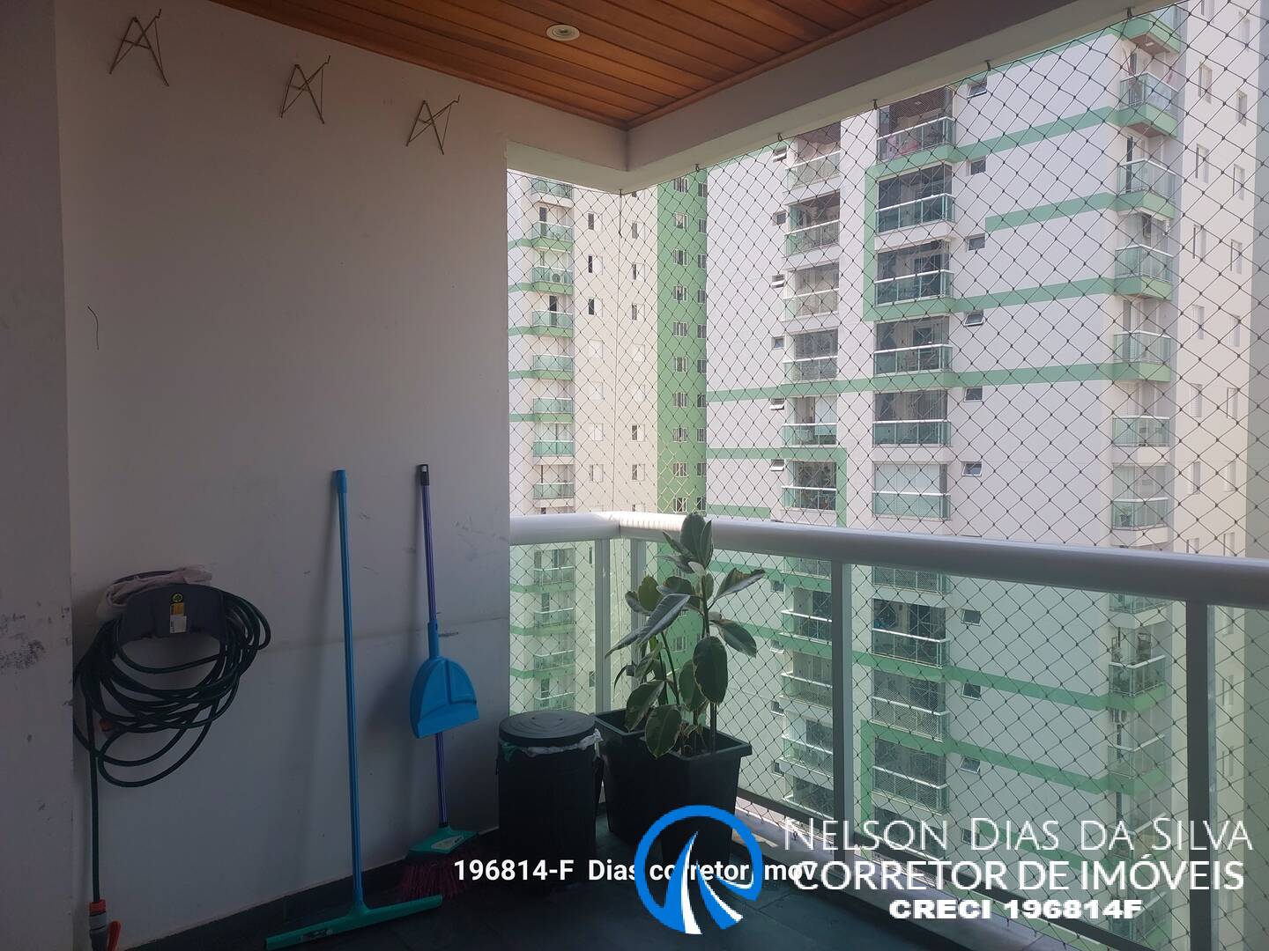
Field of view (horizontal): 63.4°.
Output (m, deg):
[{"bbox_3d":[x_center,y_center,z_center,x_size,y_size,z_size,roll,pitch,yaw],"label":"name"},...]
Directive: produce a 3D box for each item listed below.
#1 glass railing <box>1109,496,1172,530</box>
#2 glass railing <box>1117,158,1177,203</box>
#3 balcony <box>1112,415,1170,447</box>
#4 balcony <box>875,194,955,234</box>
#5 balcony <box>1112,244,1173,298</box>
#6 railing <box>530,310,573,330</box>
[{"bbox_3d":[17.718,1.282,35.910,2.497,1.030,0.850,-2,3,-40],"label":"glass railing"},{"bbox_3d":[17.767,-10.163,35.521,2.497,1.050,0.850,-2,3,-40],"label":"glass railing"},{"bbox_3d":[17.355,-1.477,35.150,2.520,1.020,0.850,-2,3,-40],"label":"balcony"},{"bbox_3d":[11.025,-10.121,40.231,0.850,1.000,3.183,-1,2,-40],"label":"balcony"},{"bbox_3d":[17.682,-7.039,35.628,2.497,1.600,0.850,-2,3,-40],"label":"balcony"},{"bbox_3d":[-5.469,-10.356,68.375,2.711,1.000,0.860,-2,3,-43],"label":"railing"}]

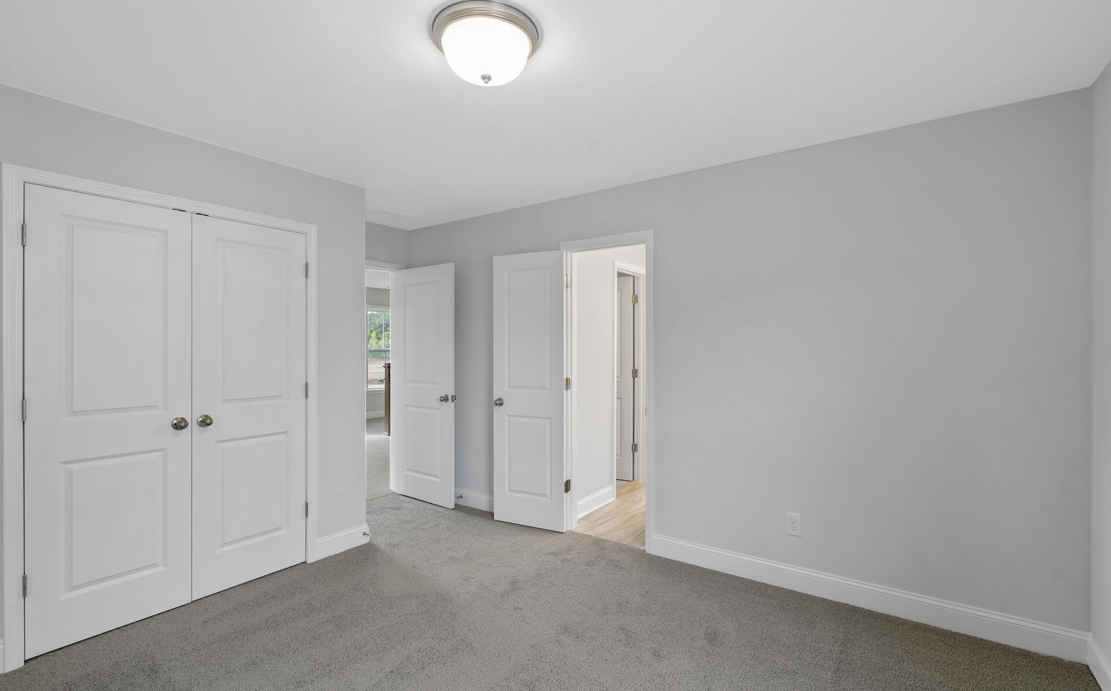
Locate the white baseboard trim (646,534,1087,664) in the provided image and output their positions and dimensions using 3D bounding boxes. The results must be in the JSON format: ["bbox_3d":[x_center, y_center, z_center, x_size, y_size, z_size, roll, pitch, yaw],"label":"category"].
[{"bbox_3d":[1.450,1.288,2.652,1.974,0.134,0.018,0,0,35],"label":"white baseboard trim"}]

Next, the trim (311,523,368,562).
[{"bbox_3d":[-1.407,1.296,3.281,0.018,0.131,0.376,0,0,35],"label":"trim"}]

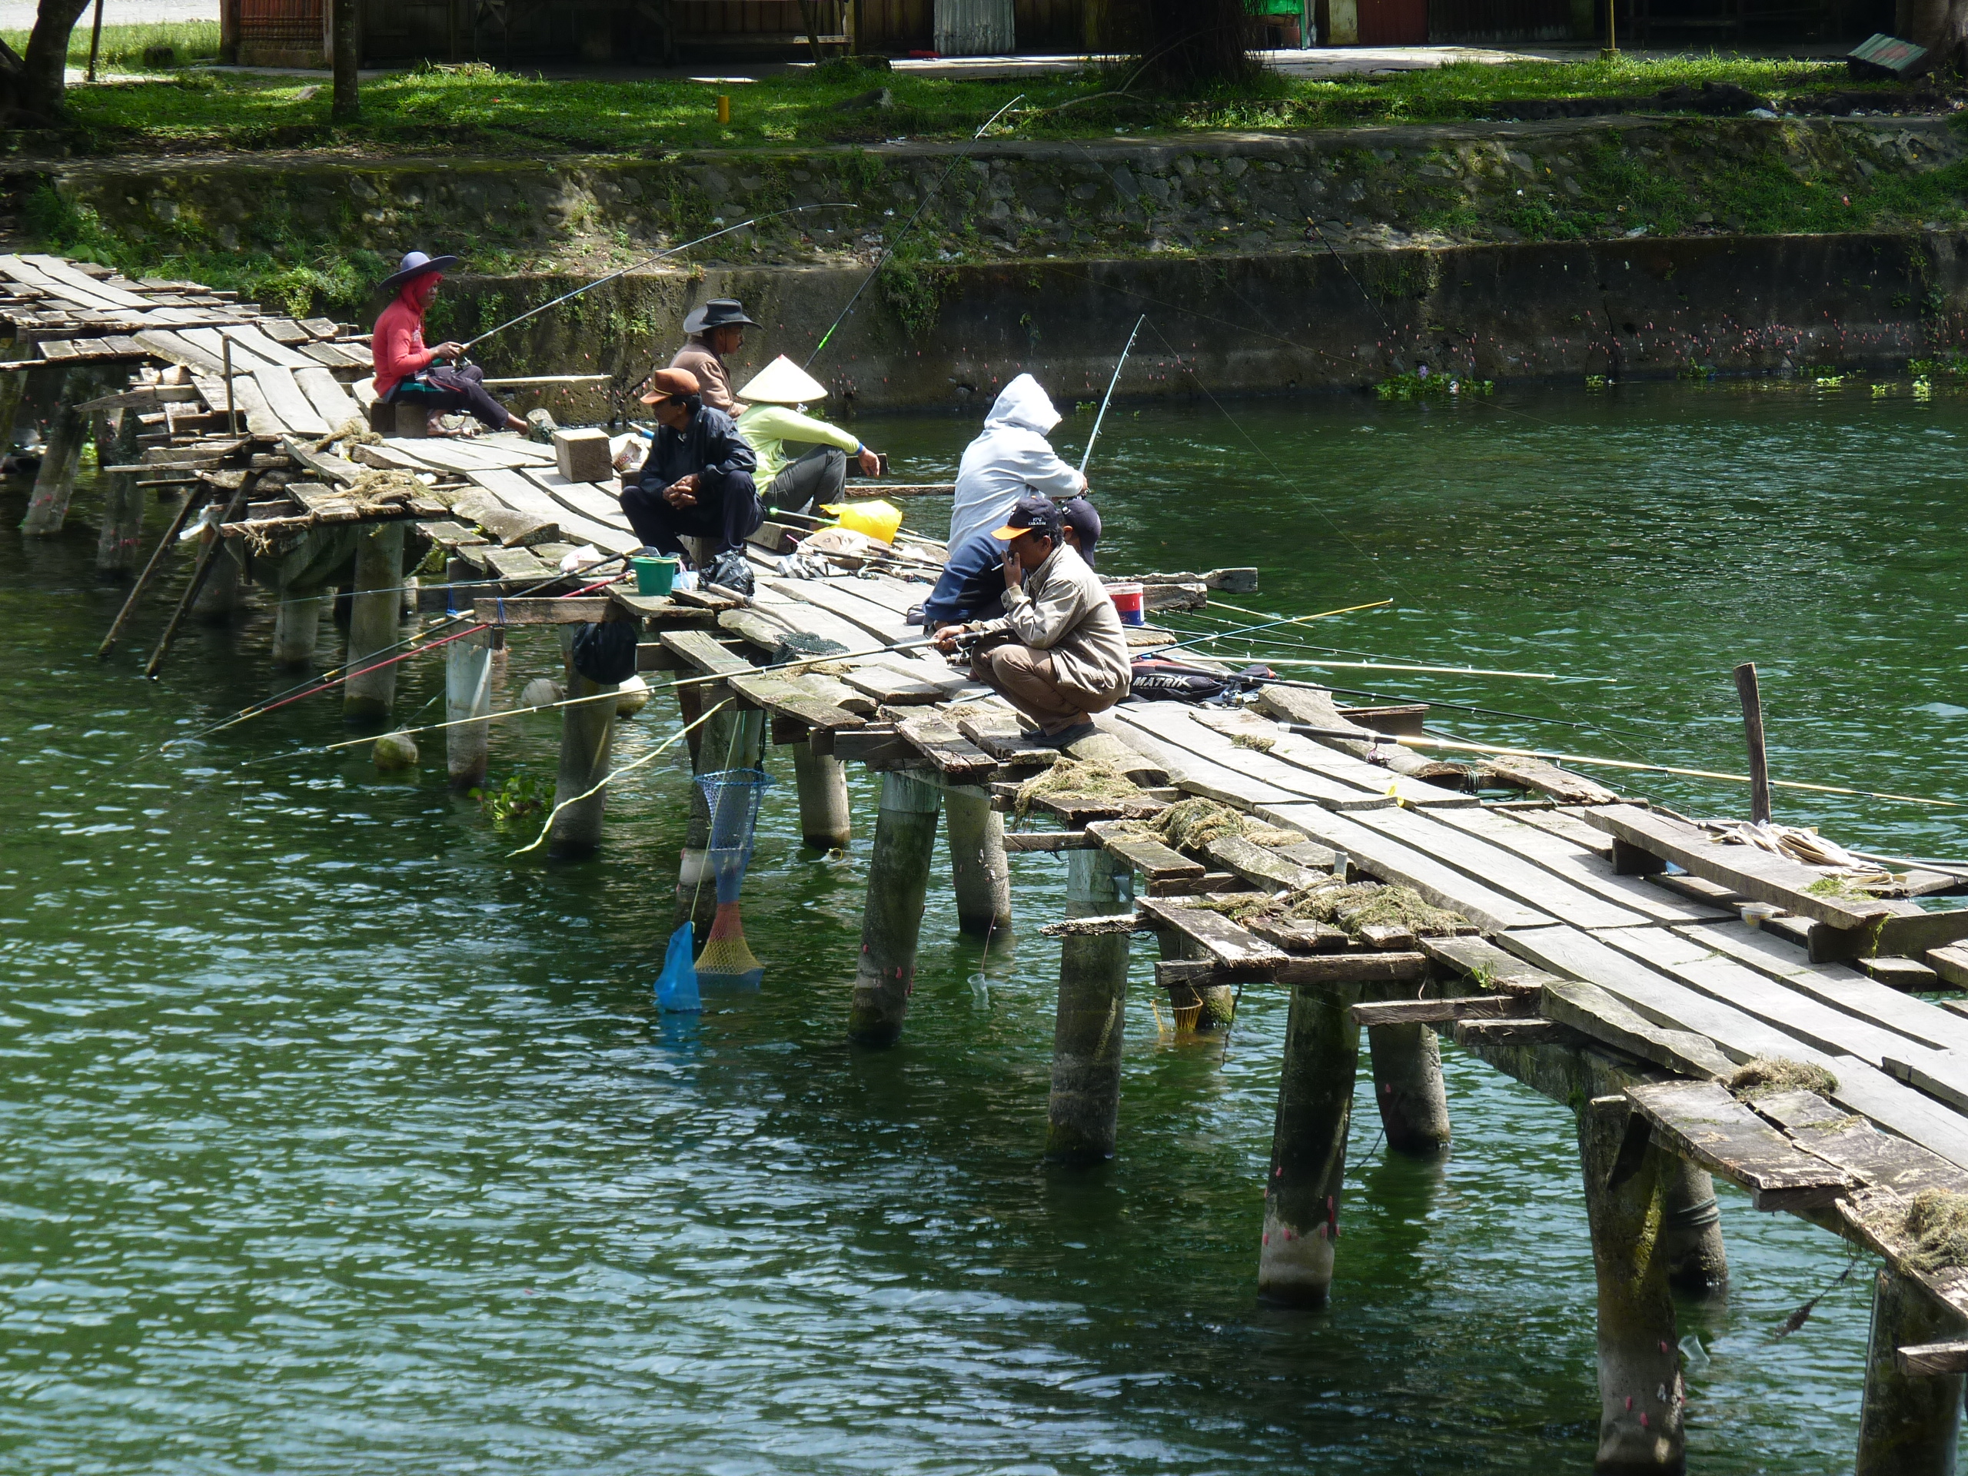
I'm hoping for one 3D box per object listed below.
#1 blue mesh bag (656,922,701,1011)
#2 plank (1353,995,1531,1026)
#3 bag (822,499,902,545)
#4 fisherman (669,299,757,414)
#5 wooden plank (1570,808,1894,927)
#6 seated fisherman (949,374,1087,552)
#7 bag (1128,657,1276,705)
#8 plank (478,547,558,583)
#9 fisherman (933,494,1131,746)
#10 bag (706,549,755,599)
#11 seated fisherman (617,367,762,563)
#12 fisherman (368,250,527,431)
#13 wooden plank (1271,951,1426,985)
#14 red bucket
[{"bbox_3d":[-1.068,0.802,40.800,0.160,0.315,0.130,0,4,0],"label":"blue mesh bag"},{"bbox_3d":[1.450,0.857,36.700,0.580,0.065,0.100,-2,5,-22],"label":"plank"},{"bbox_3d":[-0.568,-1.001,54.200,0.370,0.210,0.250,0,5,0],"label":"bag"},{"bbox_3d":[-1.380,-1.808,60.300,0.720,0.930,0.500,-1,4,-7],"label":"fisherman"},{"bbox_3d":[2.243,0.382,35.021,0.160,0.045,3.910,-1,4,-8],"label":"wooden plank"},{"bbox_3d":[0.168,-1.149,52.000,0.720,0.940,0.500,-1,5,-16],"label":"seated fisherman"},{"bbox_3d":[0.830,-0.216,45.400,0.640,0.160,0.250,-1,5,-8],"label":"bag"},{"bbox_3d":[-2.207,-0.816,55.200,0.250,0.045,1.900,0,5,-6],"label":"plank"},{"bbox_3d":[0.180,-0.444,41.891,0.720,0.900,0.520,-1,4,-9],"label":"fisherman"},{"bbox_3d":[-1.104,-0.722,50.588,0.210,0.200,0.190,-1,4,-8],"label":"bag"},{"bbox_3d":[-1.335,-1.229,53.400,0.580,0.900,0.600,2,5,28],"label":"seated fisherman"},{"bbox_3d":[-2.916,-2.159,63.800,0.850,1.000,0.500,0,5,-5],"label":"fisherman"},{"bbox_3d":[1.210,0.755,38.300,0.510,0.085,0.100,-1,5,-17],"label":"wooden plank"},{"bbox_3d":[0.584,-0.568,48.626,0.185,0.180,0.185,0,4,0],"label":"red bucket"}]

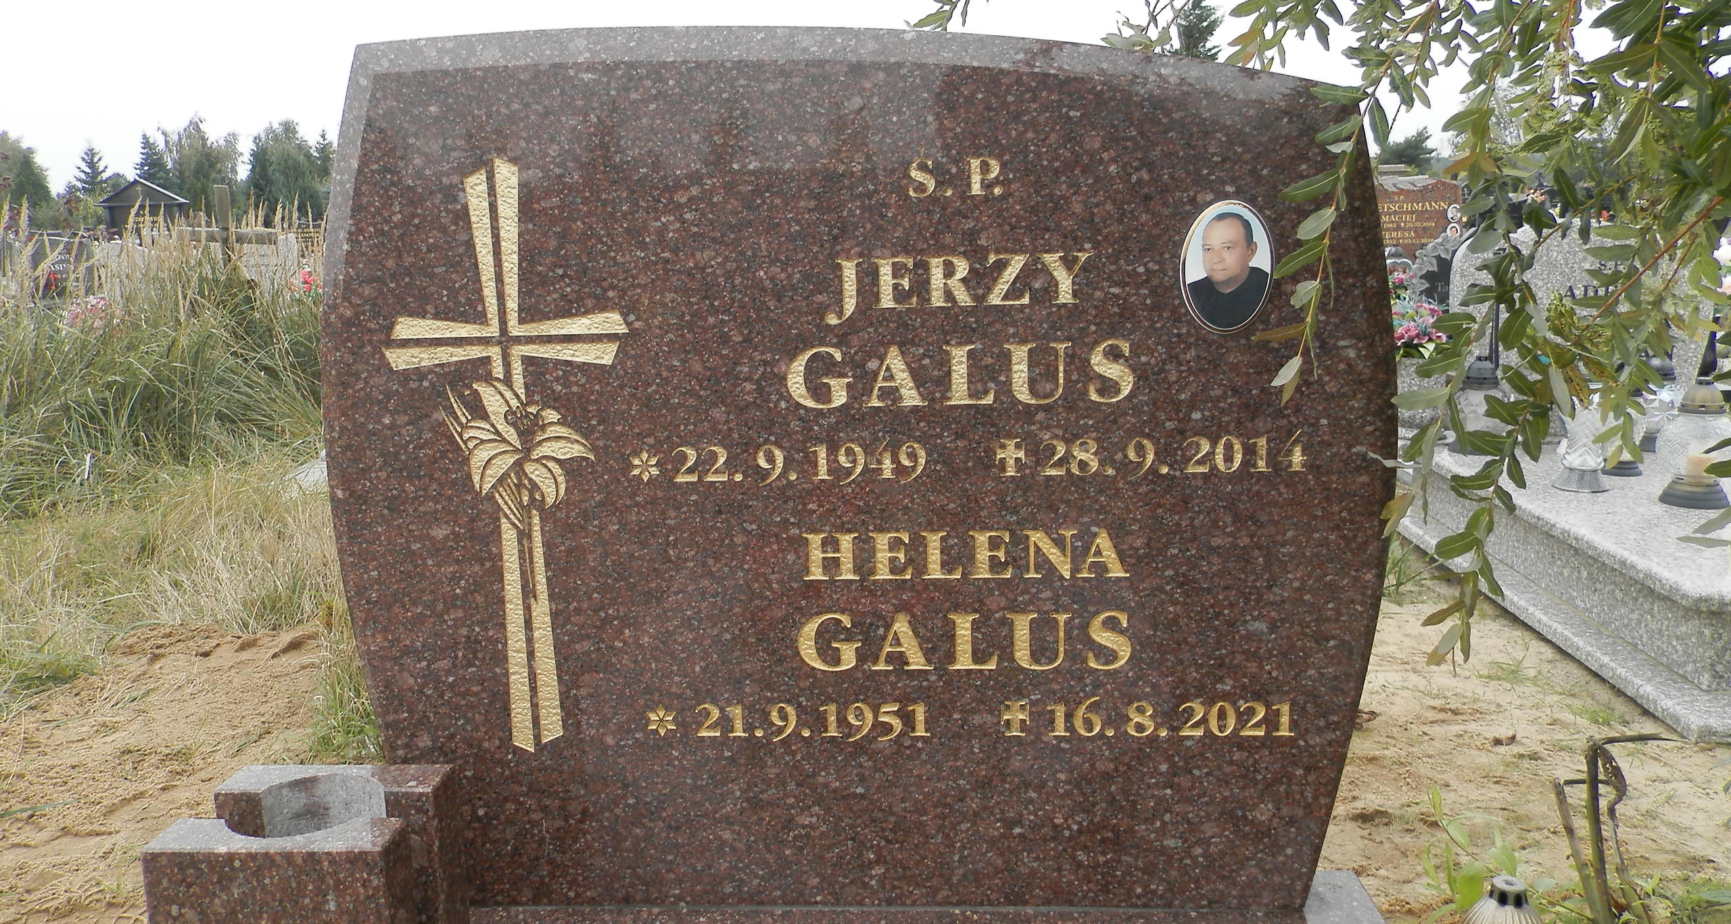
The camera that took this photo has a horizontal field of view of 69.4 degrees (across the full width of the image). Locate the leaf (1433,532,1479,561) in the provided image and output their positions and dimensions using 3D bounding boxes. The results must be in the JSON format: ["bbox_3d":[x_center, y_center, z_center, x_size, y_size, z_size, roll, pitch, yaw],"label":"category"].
[{"bbox_3d":[0.512,0.071,1.080,0.042,0.021,0.014,-18,-12,0],"label":"leaf"}]

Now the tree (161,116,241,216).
[{"bbox_3d":[-25.453,-10.374,48.545,3.300,5.889,3.100,-1,11,3],"label":"tree"}]

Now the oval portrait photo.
[{"bbox_3d":[0.344,-0.185,1.187,0.089,0.126,0.011,-1,11,3],"label":"oval portrait photo"}]

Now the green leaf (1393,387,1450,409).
[{"bbox_3d":[0.480,-0.058,1.080,0.052,0.019,0.014,-8,0,0],"label":"green leaf"}]

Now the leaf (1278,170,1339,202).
[{"bbox_3d":[0.383,-0.238,1.080,0.061,0.015,0.014,-27,2,0],"label":"leaf"}]

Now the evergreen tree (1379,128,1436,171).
[{"bbox_3d":[17.288,-8.789,40.354,2.500,3.823,2.400,-1,11,3],"label":"evergreen tree"}]

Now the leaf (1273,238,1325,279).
[{"bbox_3d":[0.374,-0.175,1.080,0.055,0.015,0.014,-34,-4,0],"label":"leaf"}]

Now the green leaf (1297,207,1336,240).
[{"bbox_3d":[0.390,-0.207,1.080,0.042,0.016,0.014,-35,-3,0],"label":"green leaf"}]

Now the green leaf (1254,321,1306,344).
[{"bbox_3d":[0.358,-0.112,1.080,0.051,0.012,0.014,-18,0,0],"label":"green leaf"}]

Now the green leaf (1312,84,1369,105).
[{"bbox_3d":[0.409,-0.319,1.080,0.051,0.015,0.014,7,19,0],"label":"green leaf"}]

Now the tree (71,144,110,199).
[{"bbox_3d":[-27.839,-9.141,45.438,2.200,4.729,2.200,-1,11,3],"label":"tree"}]

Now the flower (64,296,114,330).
[{"bbox_3d":[-6.830,-1.297,11.000,0.450,0.340,0.360,-1,11,3],"label":"flower"}]

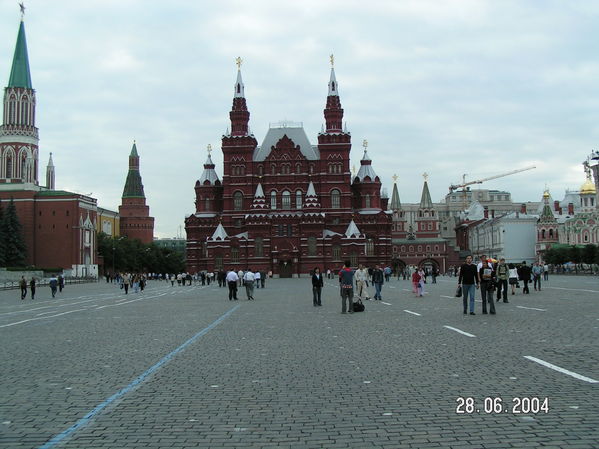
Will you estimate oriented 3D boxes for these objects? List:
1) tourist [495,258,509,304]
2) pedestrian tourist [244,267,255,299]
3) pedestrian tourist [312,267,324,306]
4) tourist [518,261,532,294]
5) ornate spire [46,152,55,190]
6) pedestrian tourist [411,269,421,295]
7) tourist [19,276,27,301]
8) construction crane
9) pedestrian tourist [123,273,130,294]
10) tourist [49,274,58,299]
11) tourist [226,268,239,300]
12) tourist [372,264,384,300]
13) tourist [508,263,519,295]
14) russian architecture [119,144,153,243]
[{"bbox_3d":[8.110,2.251,26.148,0.550,1.760,0.500,-2,-4,6],"label":"tourist"},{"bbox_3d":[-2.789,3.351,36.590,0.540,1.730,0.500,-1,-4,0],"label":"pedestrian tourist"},{"bbox_3d":[0.784,2.698,28.313,0.500,1.660,0.340,-1,-4,0],"label":"pedestrian tourist"},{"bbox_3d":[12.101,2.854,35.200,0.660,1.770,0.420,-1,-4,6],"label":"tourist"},{"bbox_3d":[-65.799,-14.028,174.000,2.300,10.000,2.300,0,-4,-6],"label":"ornate spire"},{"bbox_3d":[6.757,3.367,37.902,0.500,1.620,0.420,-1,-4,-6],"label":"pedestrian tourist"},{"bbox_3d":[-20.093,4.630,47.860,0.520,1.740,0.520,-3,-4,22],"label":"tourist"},{"bbox_3d":[103.074,-1.596,355.244,3.000,58.084,78.765,0,-4,-18],"label":"construction crane"},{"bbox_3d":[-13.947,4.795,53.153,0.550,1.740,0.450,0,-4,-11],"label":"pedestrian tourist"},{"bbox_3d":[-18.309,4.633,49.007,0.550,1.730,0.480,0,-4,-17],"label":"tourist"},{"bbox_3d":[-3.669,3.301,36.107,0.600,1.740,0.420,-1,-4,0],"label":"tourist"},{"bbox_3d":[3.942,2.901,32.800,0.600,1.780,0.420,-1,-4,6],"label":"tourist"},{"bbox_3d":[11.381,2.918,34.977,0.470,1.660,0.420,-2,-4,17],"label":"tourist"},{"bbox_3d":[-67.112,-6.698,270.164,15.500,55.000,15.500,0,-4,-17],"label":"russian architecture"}]

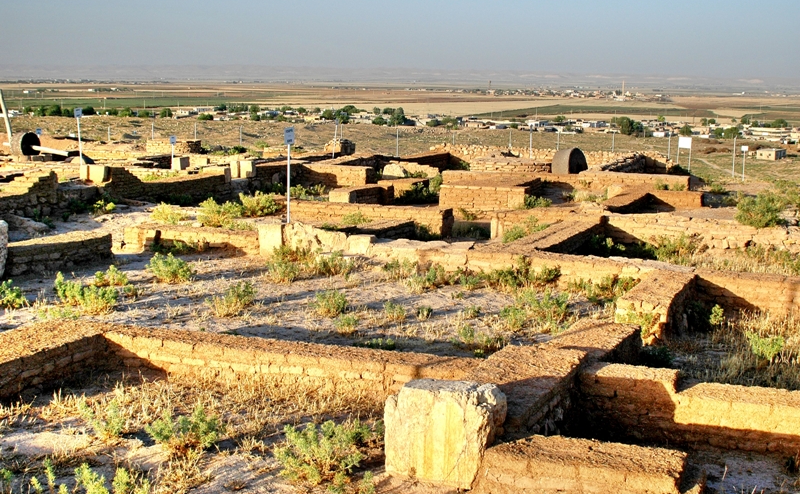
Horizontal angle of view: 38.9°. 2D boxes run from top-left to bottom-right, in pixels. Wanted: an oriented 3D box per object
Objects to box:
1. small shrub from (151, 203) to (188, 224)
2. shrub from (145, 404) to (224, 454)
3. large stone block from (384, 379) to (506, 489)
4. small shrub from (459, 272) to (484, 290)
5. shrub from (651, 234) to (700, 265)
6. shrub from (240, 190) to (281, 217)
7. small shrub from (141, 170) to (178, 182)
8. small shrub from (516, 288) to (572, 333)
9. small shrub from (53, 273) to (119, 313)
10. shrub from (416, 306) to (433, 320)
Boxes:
[{"bbox_3d":[-5.408,-0.802,26.532,0.891,0.439,0.802,0,9,0],"label":"small shrub"},{"bbox_3d":[-1.972,1.668,10.333,0.710,0.430,0.639,-1,9,-11],"label":"shrub"},{"bbox_3d":[0.393,1.583,9.747,0.930,0.750,0.480,4,10,27],"label":"large stone block"},{"bbox_3d":[1.208,0.560,19.105,0.426,0.286,0.383,1,8,4],"label":"small shrub"},{"bbox_3d":[5.289,-0.003,21.846,0.891,0.500,0.757,0,8,0],"label":"shrub"},{"bbox_3d":[-3.368,-1.021,27.107,0.977,0.586,0.879,-1,8,-7],"label":"shrub"},{"bbox_3d":[-7.194,-2.156,33.851,1.103,0.337,0.992,-2,9,-12],"label":"small shrub"},{"bbox_3d":[1.955,0.832,15.267,0.757,0.583,0.681,0,9,0],"label":"small shrub"},{"bbox_3d":[-4.549,0.649,16.597,0.901,0.520,0.676,0,8,0],"label":"small shrub"},{"bbox_3d":[0.347,0.921,16.062,0.220,0.180,0.198,0,8,0],"label":"shrub"}]

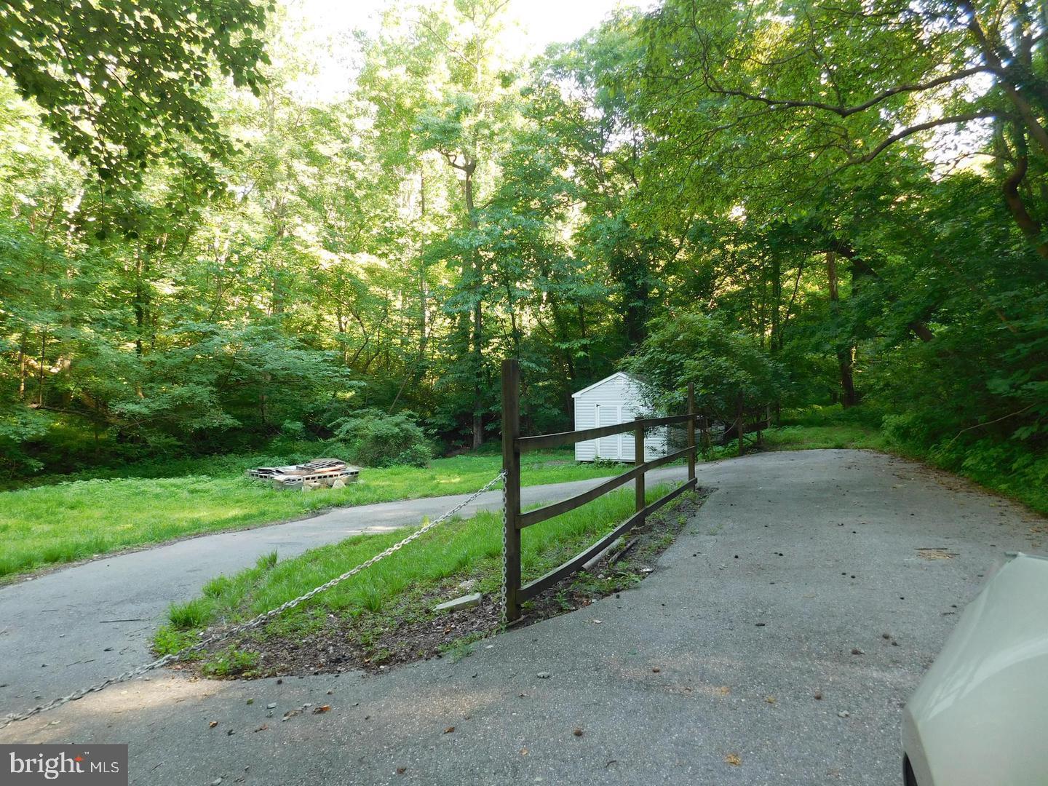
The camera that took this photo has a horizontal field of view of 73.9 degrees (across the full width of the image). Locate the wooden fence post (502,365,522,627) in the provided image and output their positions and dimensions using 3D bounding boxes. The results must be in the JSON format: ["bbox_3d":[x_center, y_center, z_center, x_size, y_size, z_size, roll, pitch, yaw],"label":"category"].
[{"bbox_3d":[-0.080,0.635,4.600,0.090,1.710,0.090,-1,0,23],"label":"wooden fence post"}]

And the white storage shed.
[{"bbox_3d":[4.040,0.830,24.600,3.350,2.980,4.100,-1,0,25],"label":"white storage shed"}]

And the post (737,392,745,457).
[{"bbox_3d":[5.430,0.777,17.400,0.095,1.620,0.095,-1,0,25],"label":"post"}]

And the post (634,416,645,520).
[{"bbox_3d":[1.334,0.890,8.000,0.090,1.230,0.090,-1,0,24],"label":"post"}]

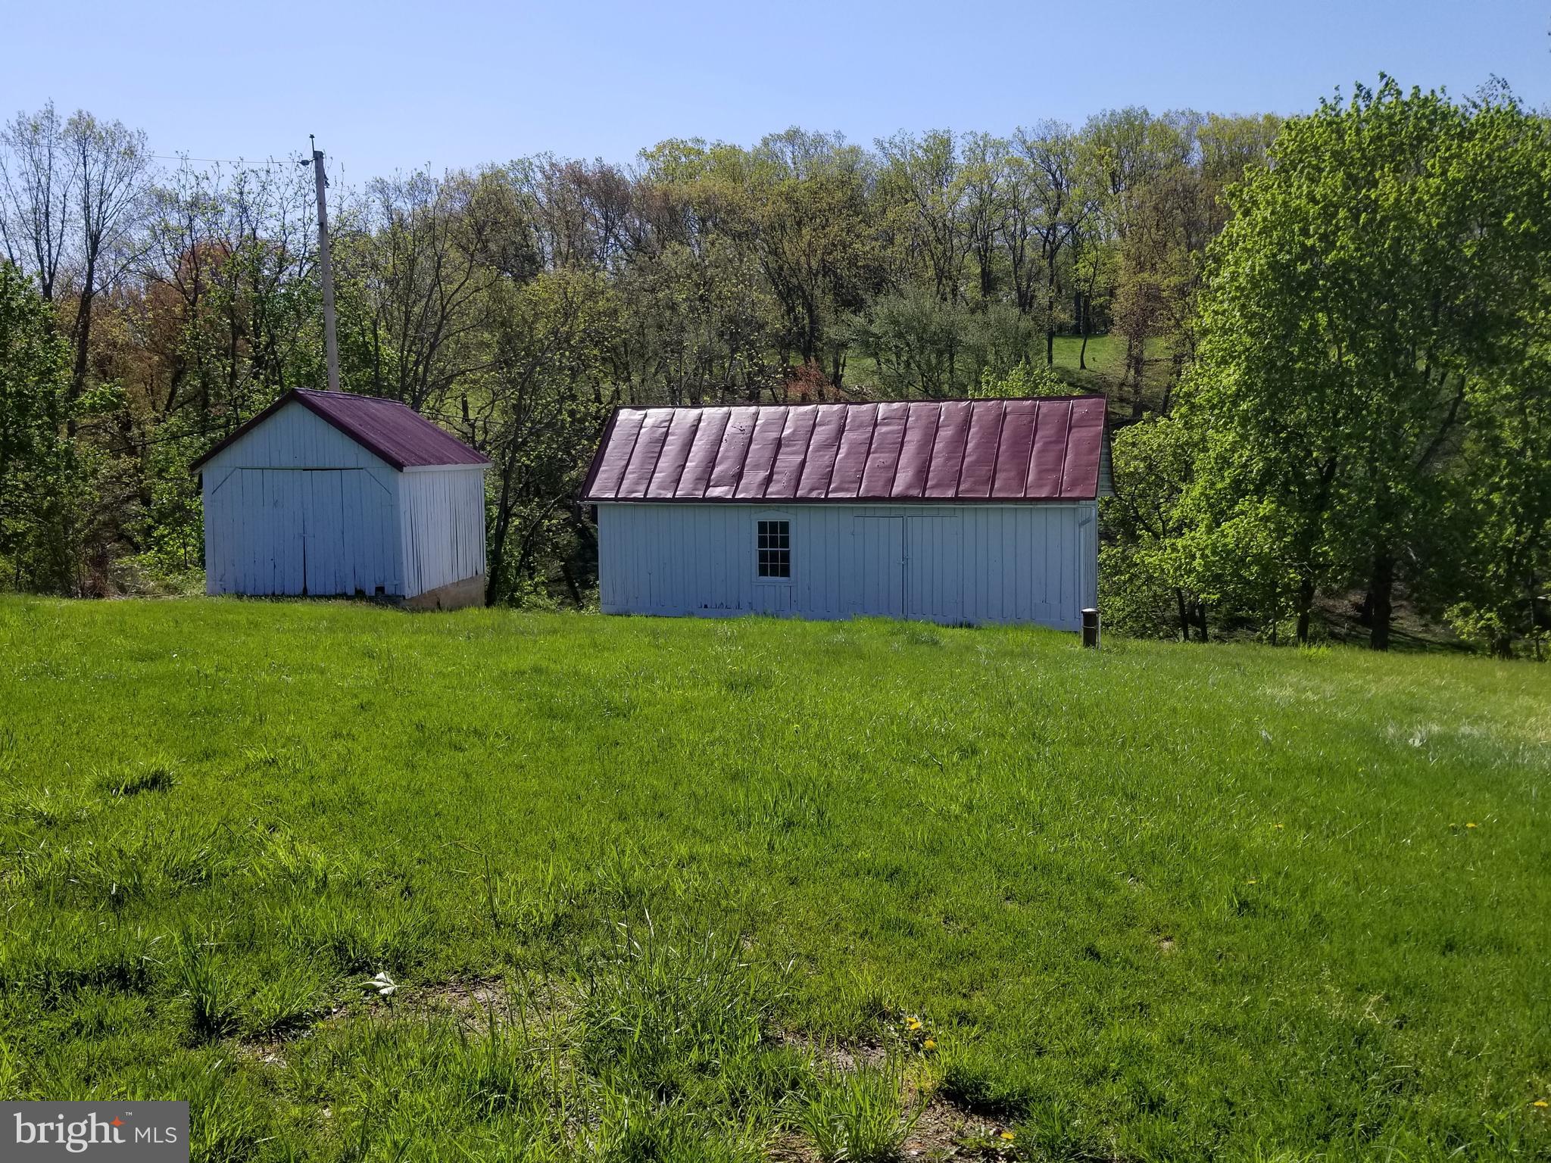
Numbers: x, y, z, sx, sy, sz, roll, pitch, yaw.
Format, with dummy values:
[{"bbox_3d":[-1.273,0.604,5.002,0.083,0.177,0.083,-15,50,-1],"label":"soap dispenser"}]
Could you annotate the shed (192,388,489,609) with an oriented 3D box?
[{"bbox_3d":[-8.955,-1.723,24.947,4.196,4.412,5.188,0,6,4],"label":"shed"}]

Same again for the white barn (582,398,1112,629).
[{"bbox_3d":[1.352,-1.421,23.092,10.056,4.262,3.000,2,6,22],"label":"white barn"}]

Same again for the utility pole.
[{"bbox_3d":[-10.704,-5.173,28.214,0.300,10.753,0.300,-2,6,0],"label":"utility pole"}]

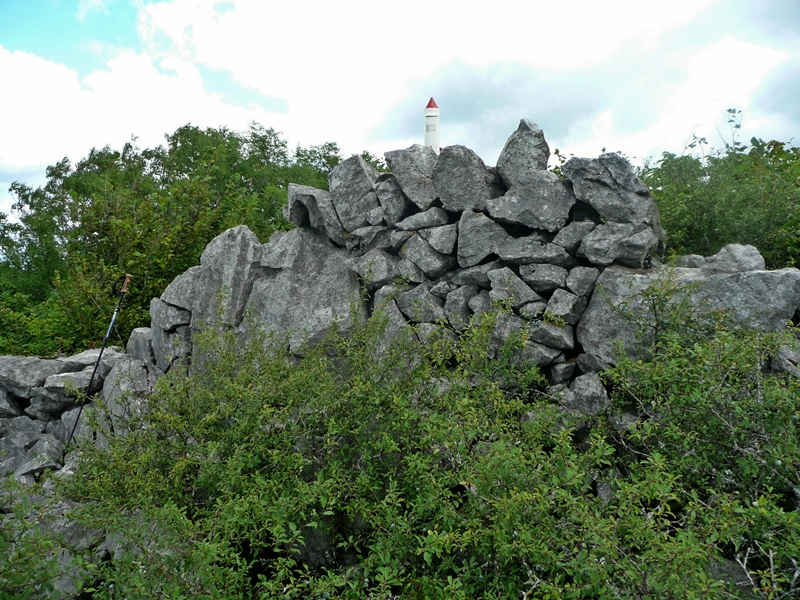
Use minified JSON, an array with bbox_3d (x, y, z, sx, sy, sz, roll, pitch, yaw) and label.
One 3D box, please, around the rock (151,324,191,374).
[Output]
[{"bbox_3d":[-1.569,0.339,4.435,0.276,0.336,0.270,0,-2,0],"label":"rock"}]

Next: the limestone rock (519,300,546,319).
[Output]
[{"bbox_3d":[0.891,0.064,4.350,0.188,0.121,0.160,0,-3,0],"label":"limestone rock"}]

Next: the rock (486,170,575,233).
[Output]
[{"bbox_3d":[0.983,-0.742,4.875,0.645,0.454,0.450,0,-2,0],"label":"rock"}]

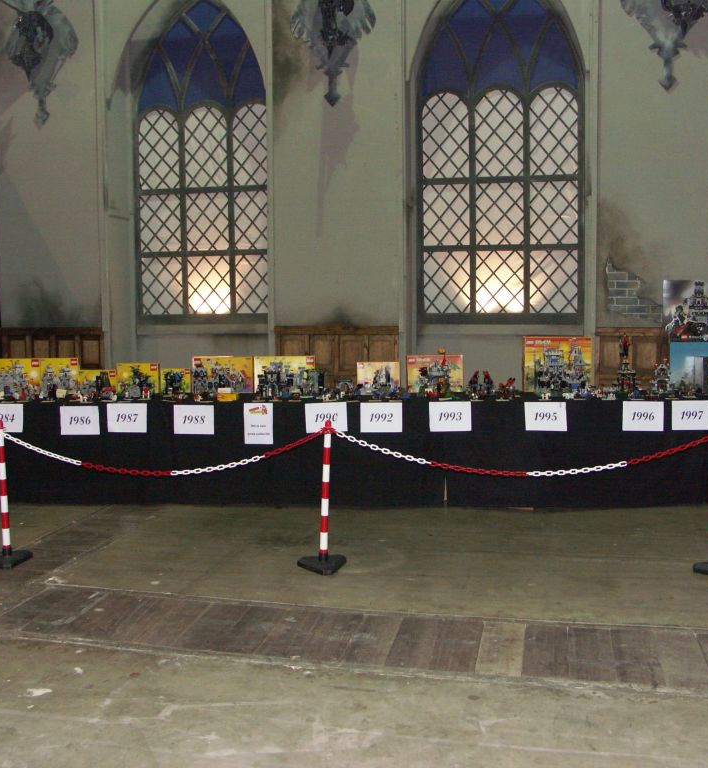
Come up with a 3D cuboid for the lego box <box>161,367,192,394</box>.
[{"bbox_3d":[-1.429,-0.027,6.930,0.239,0.205,0.060,0,5,3],"label":"lego box"}]

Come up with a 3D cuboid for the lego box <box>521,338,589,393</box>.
[{"bbox_3d":[1.617,-0.156,6.825,0.527,0.440,0.090,0,5,3],"label":"lego box"}]

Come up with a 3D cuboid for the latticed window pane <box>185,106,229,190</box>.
[{"bbox_3d":[-1.542,-2.473,8.971,0.487,0.840,0.050,1,5,12],"label":"latticed window pane"}]

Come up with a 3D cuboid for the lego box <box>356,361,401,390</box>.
[{"bbox_3d":[0.197,-0.054,6.810,0.344,0.246,0.060,0,5,3],"label":"lego box"}]

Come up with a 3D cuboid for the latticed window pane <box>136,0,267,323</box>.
[{"bbox_3d":[-1.560,-2.362,8.985,1.542,3.286,0.100,1,5,12],"label":"latticed window pane"}]

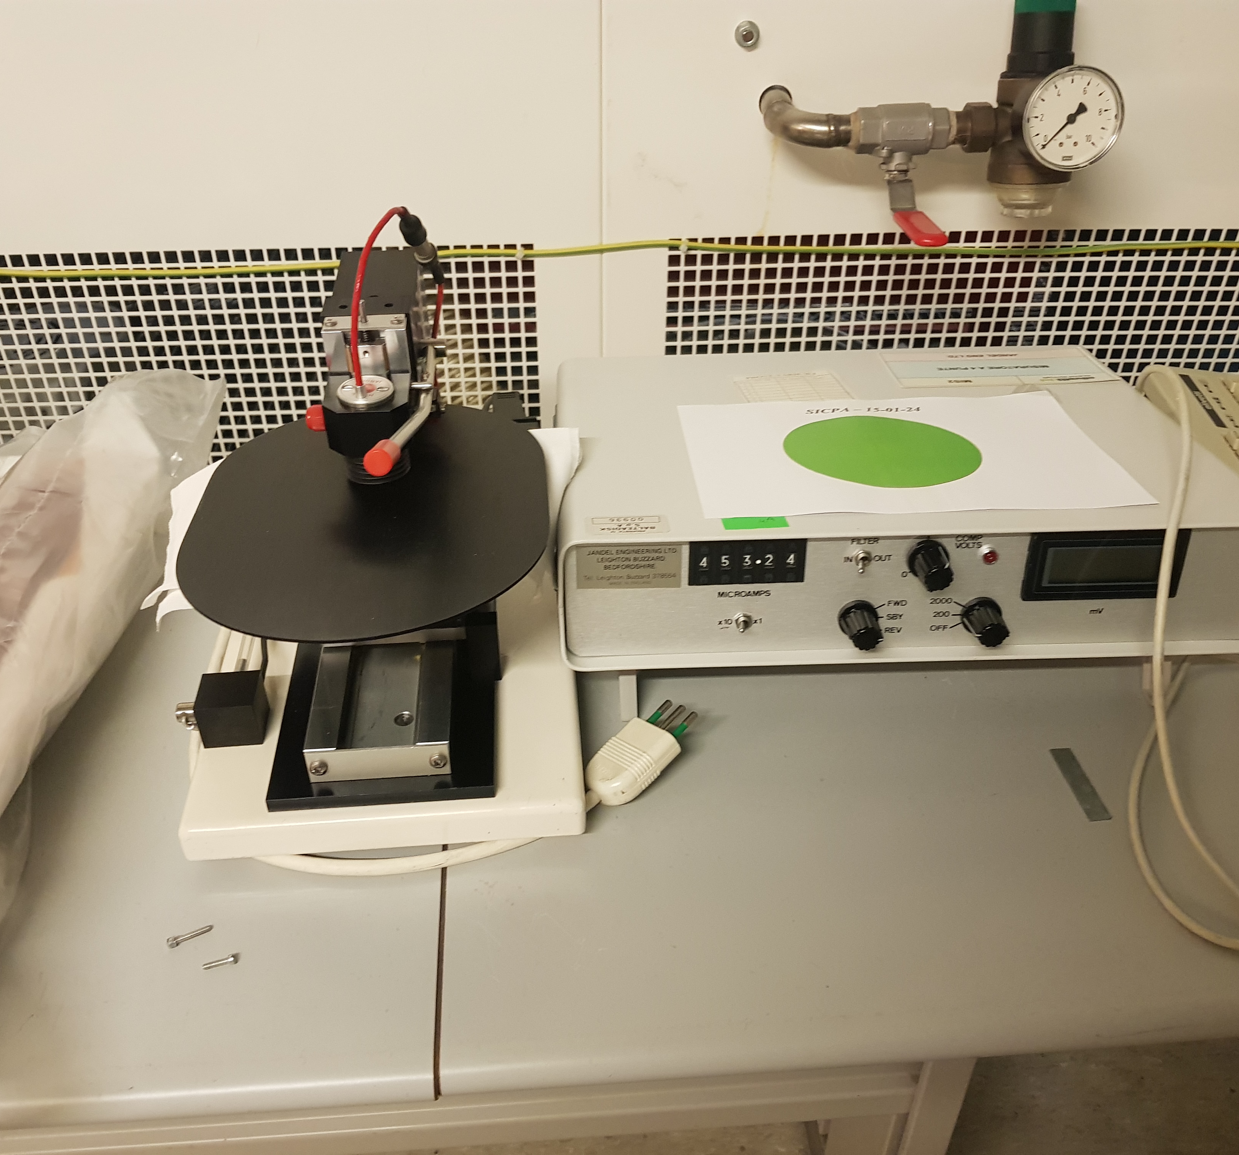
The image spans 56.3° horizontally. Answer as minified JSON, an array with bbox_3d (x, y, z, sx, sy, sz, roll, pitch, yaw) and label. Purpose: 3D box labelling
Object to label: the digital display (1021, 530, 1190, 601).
[{"bbox_3d":[0.286,-0.009,0.682,0.096,0.048,0.012,-2,30,-2],"label":"digital display"}]

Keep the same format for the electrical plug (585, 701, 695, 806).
[{"bbox_3d":[0.014,0.100,0.655,0.031,0.016,0.074,27,57,27],"label":"electrical plug"}]

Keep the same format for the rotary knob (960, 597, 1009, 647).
[{"bbox_3d":[0.218,0.027,0.689,0.023,0.023,0.021,-2,30,-2],"label":"rotary knob"}]

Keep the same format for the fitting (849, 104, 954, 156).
[{"bbox_3d":[0.197,-0.311,0.803,0.069,0.034,0.034,-2,34,-4],"label":"fitting"}]

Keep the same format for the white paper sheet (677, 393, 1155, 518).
[{"bbox_3d":[0.183,-0.086,0.765,0.279,0.004,0.191,-2,30,-3],"label":"white paper sheet"}]

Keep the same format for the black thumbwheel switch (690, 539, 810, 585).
[{"bbox_3d":[0.074,-0.010,0.675,0.070,0.030,0.010,-2,30,-2],"label":"black thumbwheel switch"}]

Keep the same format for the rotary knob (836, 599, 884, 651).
[{"bbox_3d":[0.143,0.029,0.686,0.023,0.023,0.021,-2,30,-2],"label":"rotary knob"}]

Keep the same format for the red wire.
[{"bbox_3d":[-0.126,-0.146,0.607,0.033,0.089,0.029,-2,34,-4],"label":"red wire"}]

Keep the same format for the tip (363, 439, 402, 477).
[{"bbox_3d":[-0.118,-0.062,0.583,0.014,0.014,0.021,4,28,5],"label":"tip"}]

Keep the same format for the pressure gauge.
[{"bbox_3d":[0.303,-0.313,0.788,0.069,0.069,0.030,-1,22,-2],"label":"pressure gauge"}]

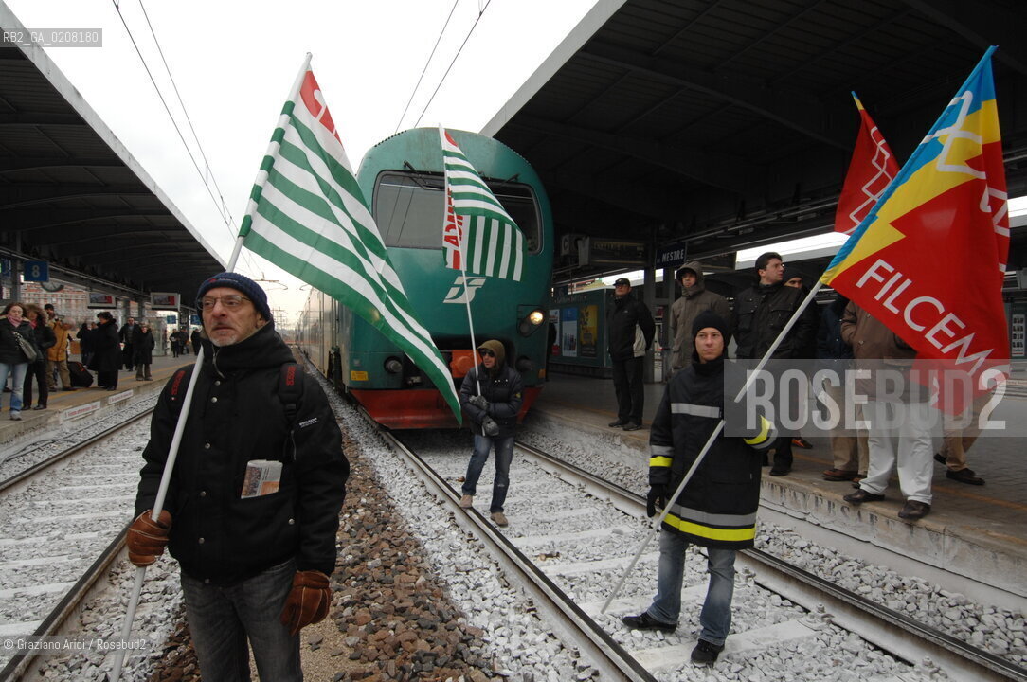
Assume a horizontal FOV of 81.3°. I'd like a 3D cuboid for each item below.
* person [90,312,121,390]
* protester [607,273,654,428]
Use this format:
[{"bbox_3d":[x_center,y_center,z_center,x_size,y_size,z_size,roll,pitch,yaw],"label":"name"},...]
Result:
[{"bbox_3d":[-8.861,0.216,13.000,0.520,1.710,0.520,0,0,-40],"label":"person"},{"bbox_3d":[1.447,0.158,7.400,0.420,1.840,0.530,0,1,-34],"label":"protester"}]

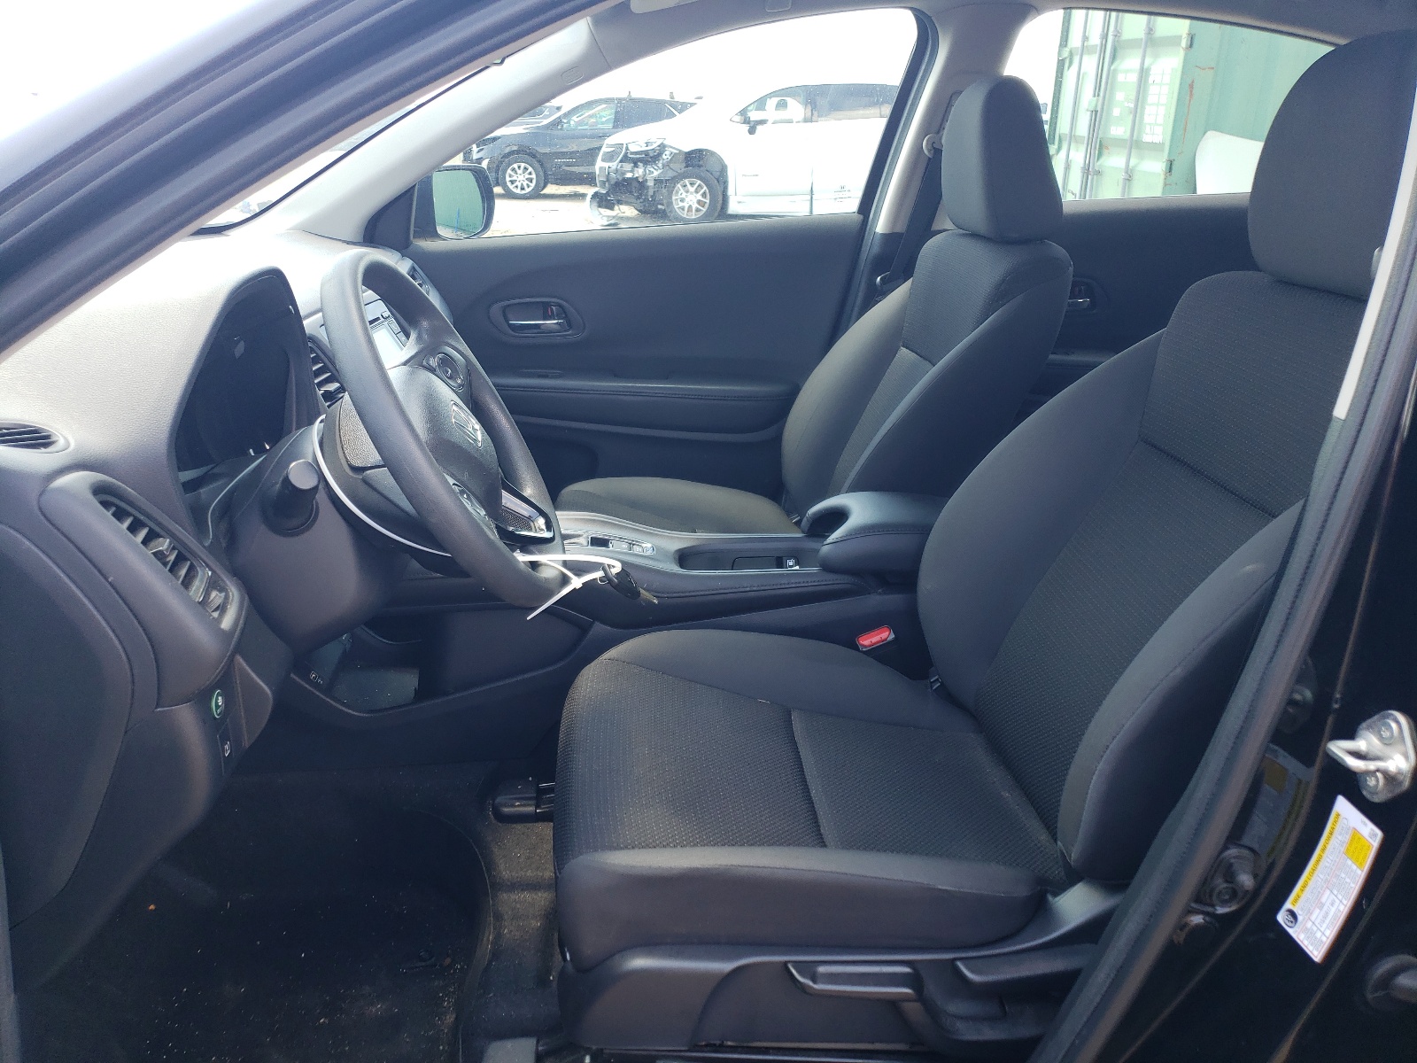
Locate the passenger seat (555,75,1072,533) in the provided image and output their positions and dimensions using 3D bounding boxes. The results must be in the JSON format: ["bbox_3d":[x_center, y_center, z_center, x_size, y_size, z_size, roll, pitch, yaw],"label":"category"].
[{"bbox_3d":[0.119,-0.255,1.766,0.840,0.930,0.530,-2,22,-5],"label":"passenger seat"}]

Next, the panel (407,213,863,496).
[{"bbox_3d":[-0.149,-0.300,2.085,0.900,0.600,0.140,-2,22,-5],"label":"panel"}]

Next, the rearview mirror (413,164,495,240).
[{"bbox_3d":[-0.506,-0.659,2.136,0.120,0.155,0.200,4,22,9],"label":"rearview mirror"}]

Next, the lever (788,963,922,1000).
[{"bbox_3d":[0.126,0.387,0.922,0.120,0.032,0.025,4,21,-7],"label":"lever"}]

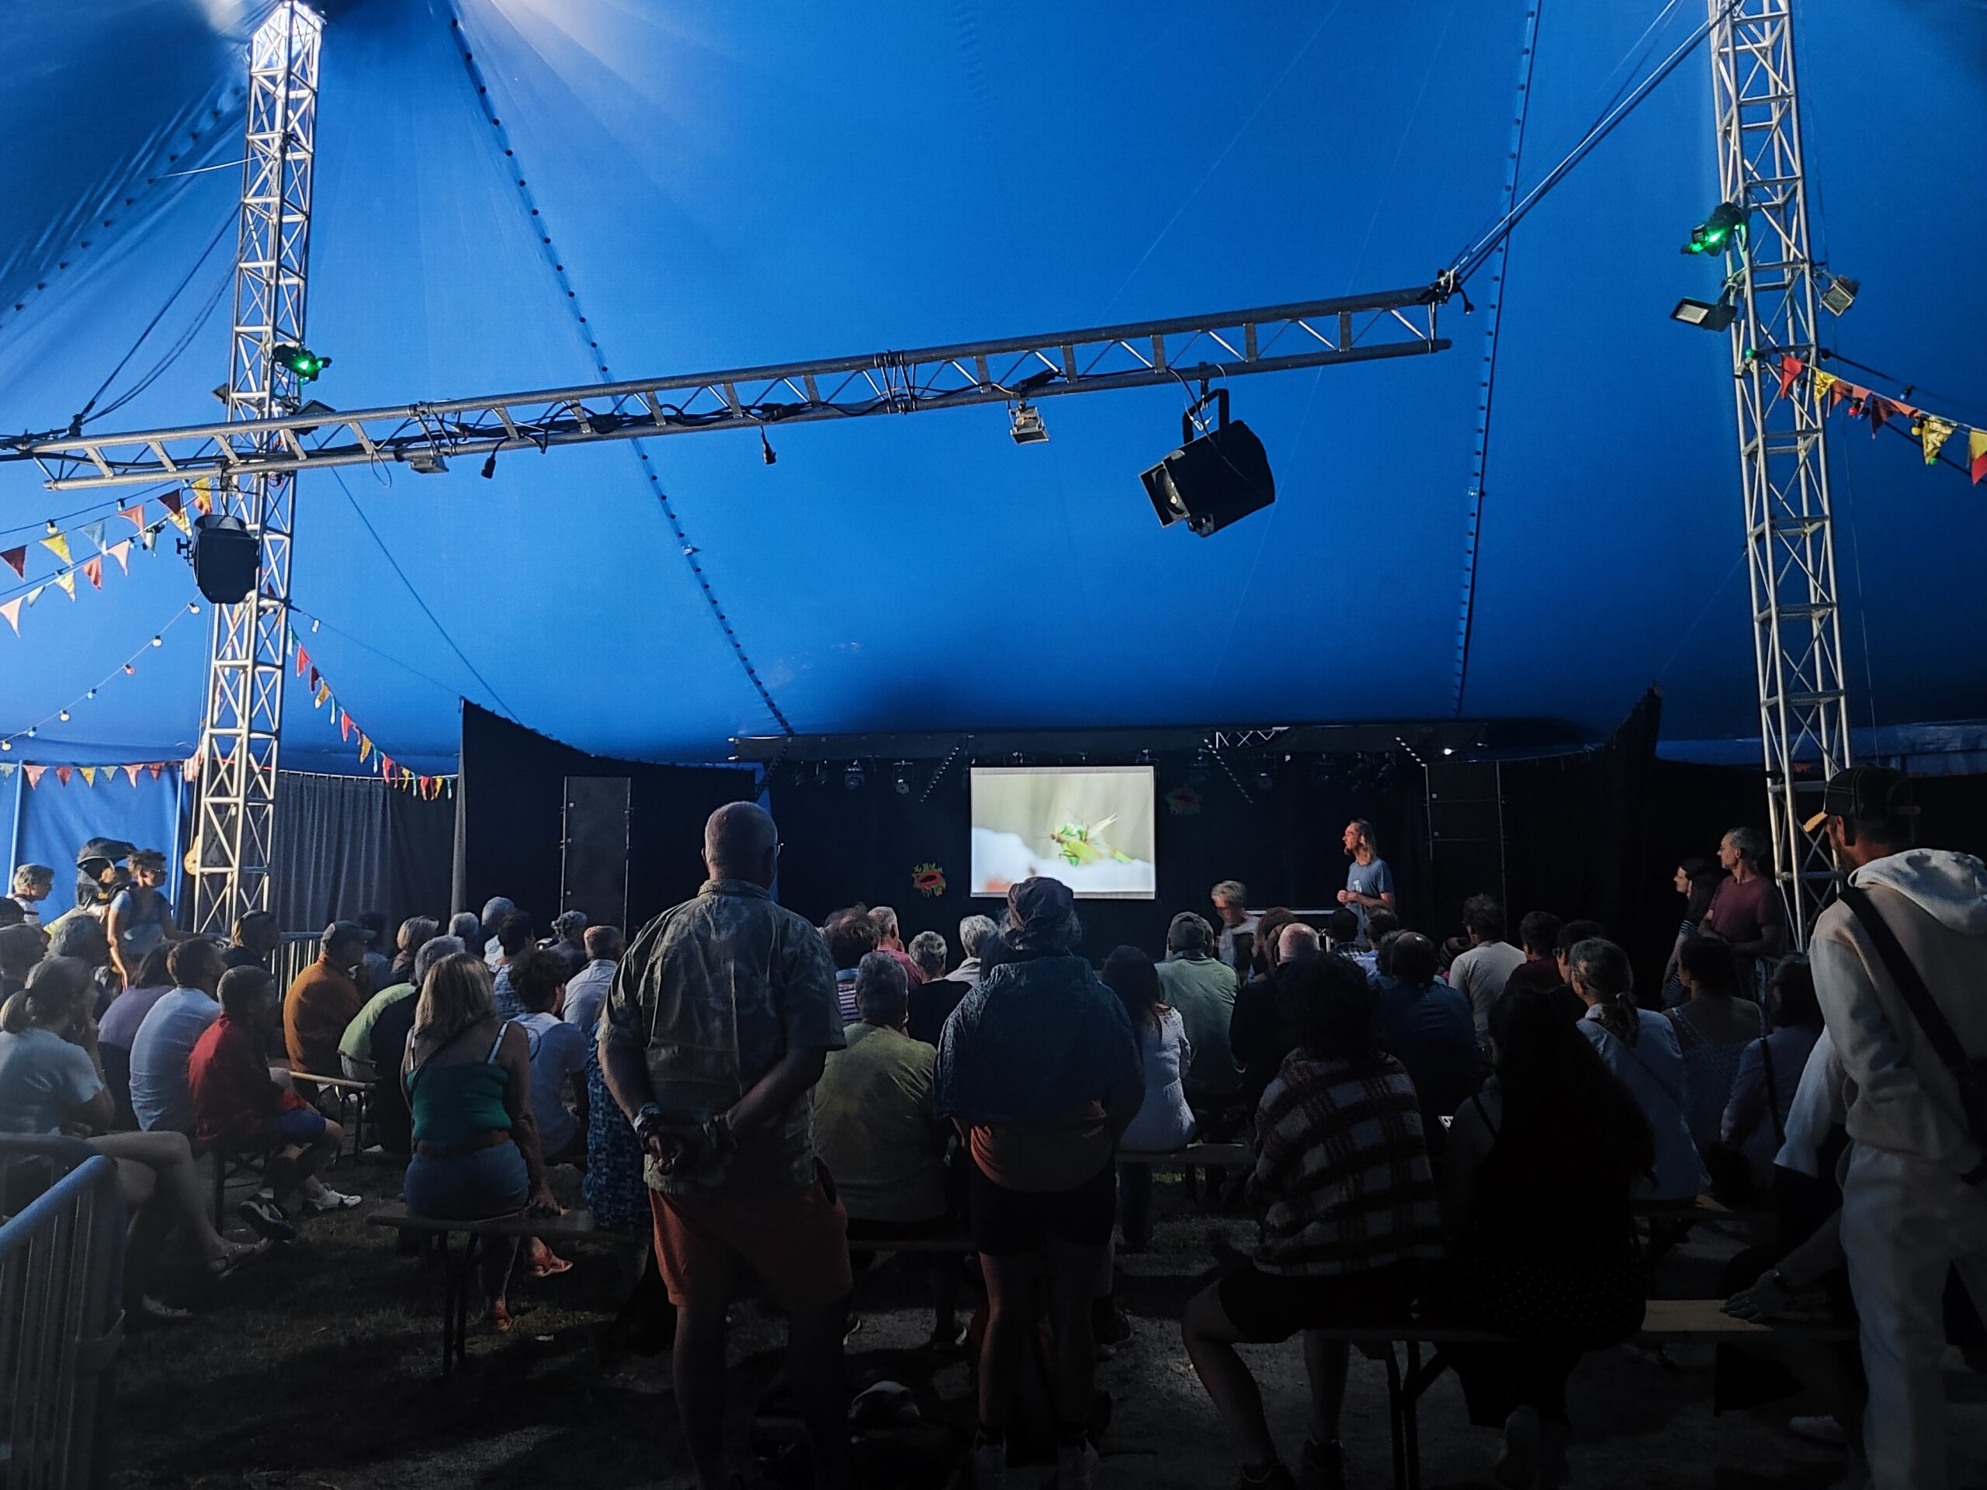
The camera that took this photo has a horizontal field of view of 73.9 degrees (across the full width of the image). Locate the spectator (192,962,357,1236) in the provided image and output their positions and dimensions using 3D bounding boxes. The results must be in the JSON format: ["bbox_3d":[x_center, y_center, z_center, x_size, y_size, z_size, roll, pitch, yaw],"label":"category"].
[{"bbox_3d":[-3.267,1.601,5.977,0.650,1.190,0.420,5,-8,-40],"label":"spectator"}]

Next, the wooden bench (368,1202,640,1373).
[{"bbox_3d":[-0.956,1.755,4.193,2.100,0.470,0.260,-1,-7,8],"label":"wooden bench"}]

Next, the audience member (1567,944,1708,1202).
[{"bbox_3d":[2.083,1.380,4.753,0.470,1.330,0.760,2,-7,-15],"label":"audience member"}]

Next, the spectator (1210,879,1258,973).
[{"bbox_3d":[1.463,1.587,7.870,0.360,1.630,0.500,4,-8,-35],"label":"spectator"}]

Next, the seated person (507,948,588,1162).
[{"bbox_3d":[-1.673,1.470,5.360,0.470,1.285,0.780,-3,-7,24],"label":"seated person"}]

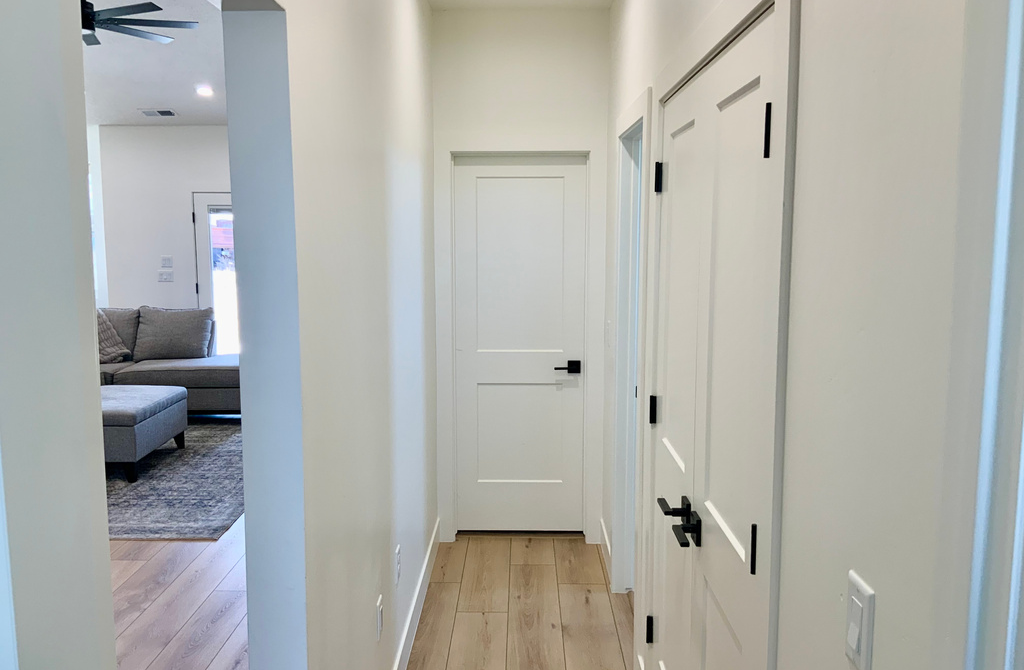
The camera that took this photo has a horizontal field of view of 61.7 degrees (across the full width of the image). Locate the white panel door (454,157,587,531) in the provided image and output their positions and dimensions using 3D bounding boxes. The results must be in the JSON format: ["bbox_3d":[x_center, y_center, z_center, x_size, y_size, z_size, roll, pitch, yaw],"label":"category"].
[{"bbox_3d":[0.046,0.068,4.589,0.705,2.025,0.040,0,7,1],"label":"white panel door"}]

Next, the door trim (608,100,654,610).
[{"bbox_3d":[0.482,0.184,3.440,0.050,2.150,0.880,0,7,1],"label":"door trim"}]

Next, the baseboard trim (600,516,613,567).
[{"bbox_3d":[0.480,1.093,4.298,0.016,0.135,0.600,0,7,1],"label":"baseboard trim"}]

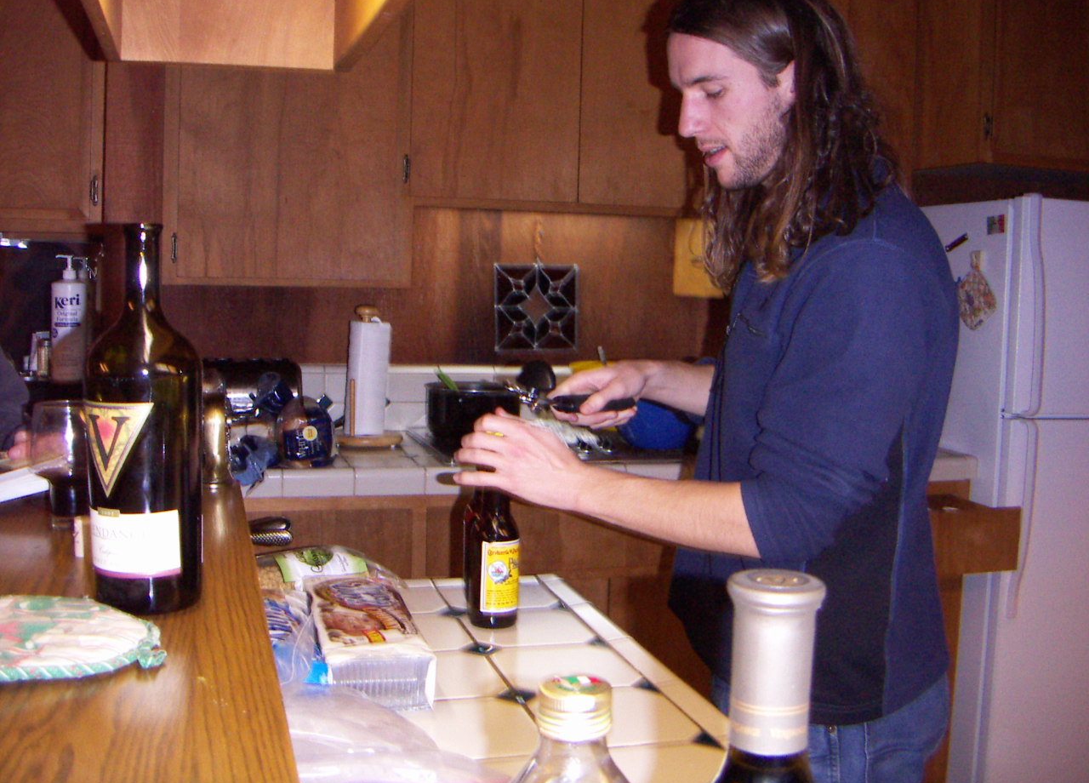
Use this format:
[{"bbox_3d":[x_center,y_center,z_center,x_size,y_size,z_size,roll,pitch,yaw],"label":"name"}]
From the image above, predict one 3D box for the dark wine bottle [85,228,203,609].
[{"bbox_3d":[-0.355,0.021,1.015,0.099,0.337,0.099,3,6,19],"label":"dark wine bottle"}]

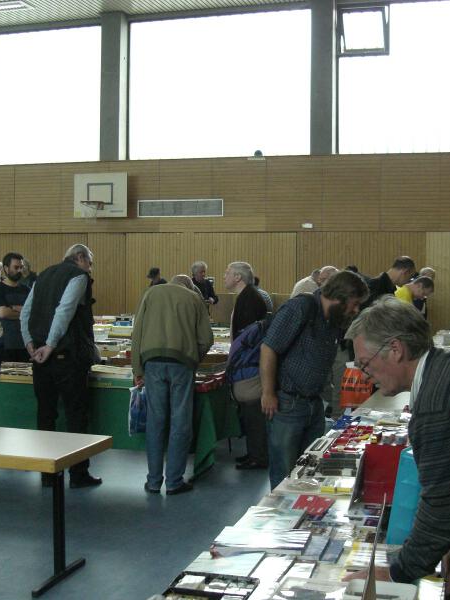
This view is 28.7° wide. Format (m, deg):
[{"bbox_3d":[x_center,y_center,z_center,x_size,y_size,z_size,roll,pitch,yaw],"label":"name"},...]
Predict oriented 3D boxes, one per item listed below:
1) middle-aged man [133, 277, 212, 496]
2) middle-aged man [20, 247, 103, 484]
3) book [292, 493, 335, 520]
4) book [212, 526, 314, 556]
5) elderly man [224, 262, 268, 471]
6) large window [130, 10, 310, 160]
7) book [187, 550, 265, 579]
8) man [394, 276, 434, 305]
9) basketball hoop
[{"bbox_3d":[-0.385,0.615,6.814,0.600,1.650,0.620,1,2,17],"label":"middle-aged man"},{"bbox_3d":[-1.277,0.522,6.900,0.530,1.870,0.520,2,2,38],"label":"middle-aged man"},{"bbox_3d":[0.331,0.794,3.364,0.160,0.028,0.240,1,2,17],"label":"book"},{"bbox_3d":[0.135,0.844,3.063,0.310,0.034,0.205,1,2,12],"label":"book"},{"bbox_3d":[0.183,0.550,7.704,0.420,1.740,0.500,1,2,17],"label":"elderly man"},{"bbox_3d":[-0.144,-4.298,17.730,3.880,2.920,0.150,1,2,17],"label":"large window"},{"bbox_3d":[-0.001,0.807,2.670,0.205,0.028,0.235,1,2,17],"label":"book"},{"bbox_3d":[1.645,0.591,8.406,0.650,1.640,0.520,1,2,17],"label":"man"},{"bbox_3d":[-2.575,-1.733,17.000,0.450,0.440,0.520,1,2,17],"label":"basketball hoop"}]

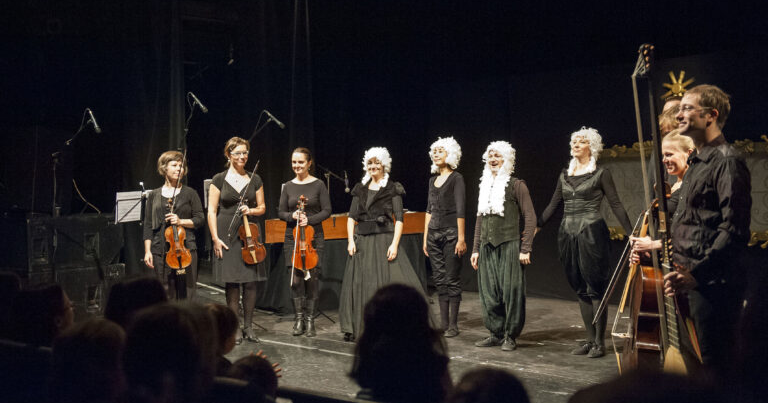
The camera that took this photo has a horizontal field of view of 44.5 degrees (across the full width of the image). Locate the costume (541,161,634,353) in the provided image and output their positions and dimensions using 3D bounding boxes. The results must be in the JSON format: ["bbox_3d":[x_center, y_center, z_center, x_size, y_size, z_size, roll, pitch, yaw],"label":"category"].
[{"bbox_3d":[1.572,0.458,7.280,0.700,1.475,0.340,0,1,30],"label":"costume"}]

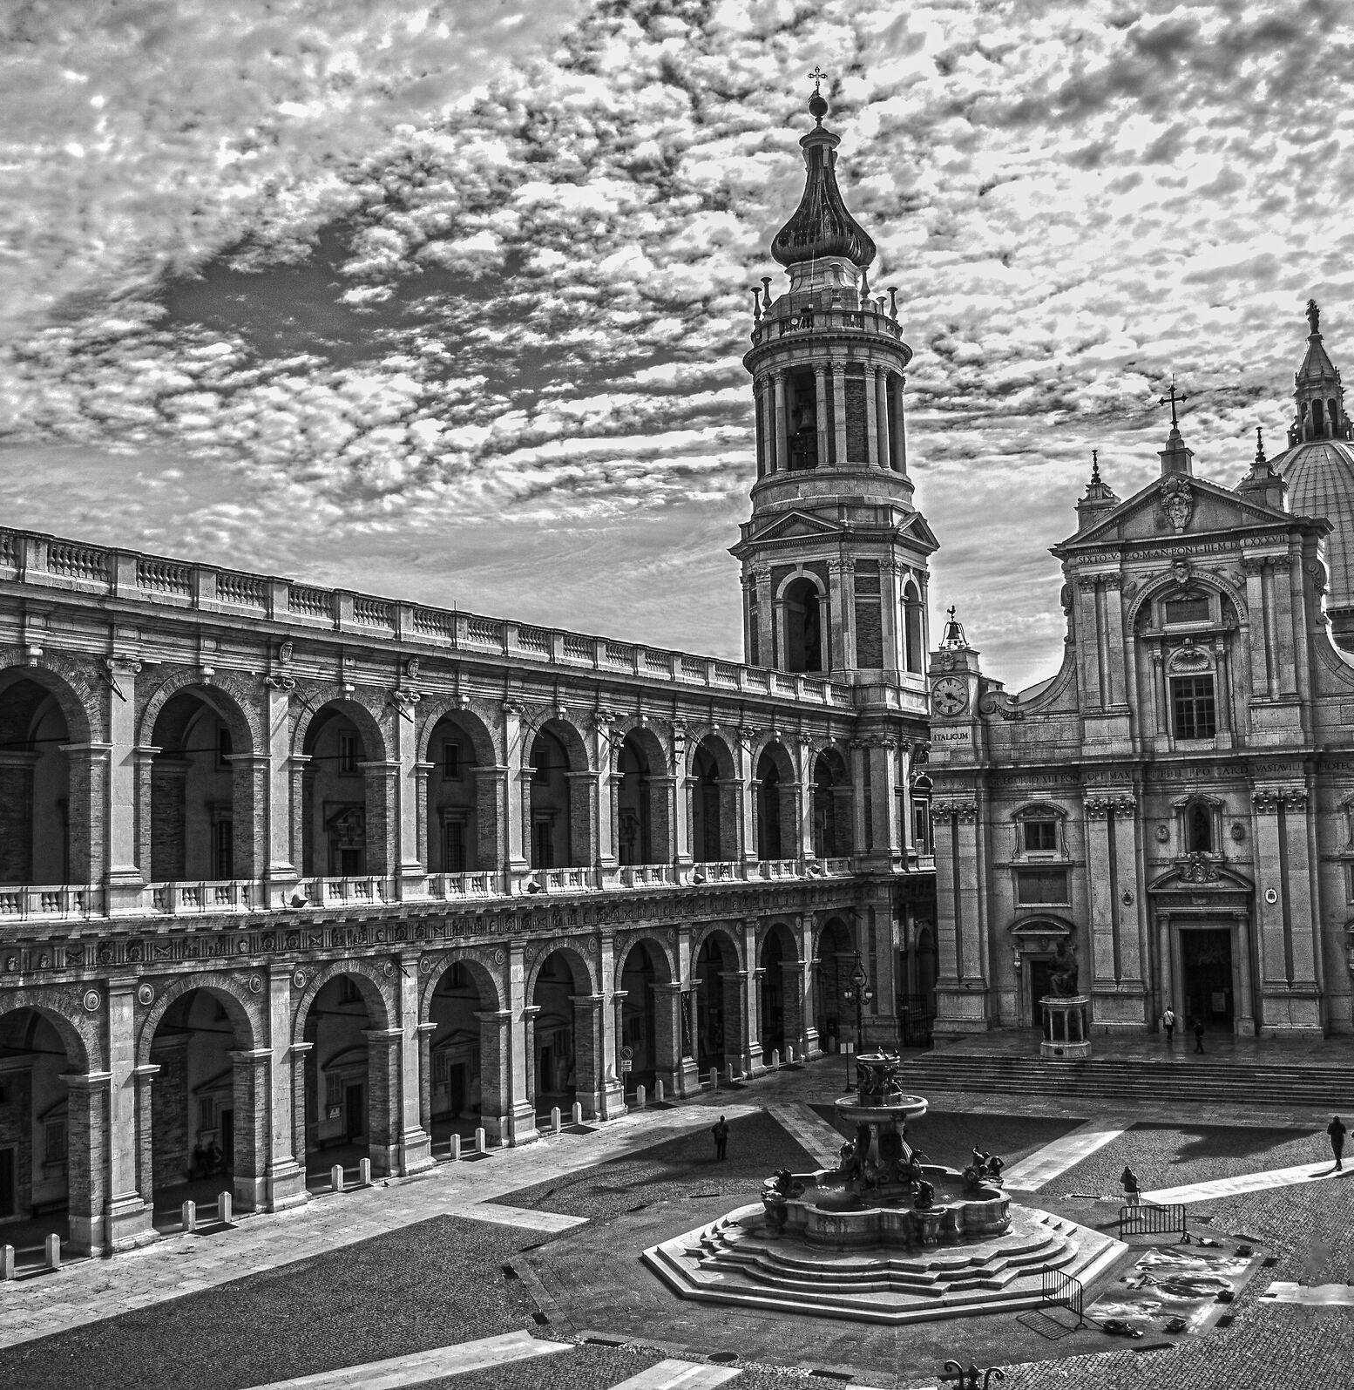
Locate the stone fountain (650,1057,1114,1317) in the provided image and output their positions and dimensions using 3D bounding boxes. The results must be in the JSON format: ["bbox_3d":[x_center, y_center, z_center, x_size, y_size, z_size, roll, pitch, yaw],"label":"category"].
[{"bbox_3d":[6.006,13.209,45.175,12.500,5.800,12.500,-5,-7,30],"label":"stone fountain"}]

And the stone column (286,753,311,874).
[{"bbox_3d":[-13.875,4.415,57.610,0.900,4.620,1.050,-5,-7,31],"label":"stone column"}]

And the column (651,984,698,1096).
[{"bbox_3d":[-0.116,16.705,76.348,1.250,5.138,1.900,-5,-7,30],"label":"column"}]

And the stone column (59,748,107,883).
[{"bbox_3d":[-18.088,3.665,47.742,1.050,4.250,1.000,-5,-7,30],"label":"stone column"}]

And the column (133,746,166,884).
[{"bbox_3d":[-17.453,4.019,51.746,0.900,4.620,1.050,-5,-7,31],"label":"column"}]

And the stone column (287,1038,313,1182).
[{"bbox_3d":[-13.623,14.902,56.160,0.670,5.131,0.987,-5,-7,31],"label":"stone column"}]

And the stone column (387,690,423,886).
[{"bbox_3d":[-10.885,3.678,62.466,0.962,7.740,1.234,-5,-7,31],"label":"stone column"}]

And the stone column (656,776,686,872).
[{"bbox_3d":[-0.332,6.385,79.534,1.000,4.650,1.100,-5,-7,31],"label":"stone column"}]

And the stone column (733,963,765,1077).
[{"bbox_3d":[3.901,17.742,85.419,1.112,6.092,1.551,-5,-7,31],"label":"stone column"}]

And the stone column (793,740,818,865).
[{"bbox_3d":[7.382,6.373,92.551,0.811,6.933,1.304,-5,-7,31],"label":"stone column"}]

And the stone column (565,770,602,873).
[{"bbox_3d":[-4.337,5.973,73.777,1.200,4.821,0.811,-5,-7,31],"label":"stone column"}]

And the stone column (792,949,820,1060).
[{"bbox_3d":[7.255,17.354,88.056,0.900,5.886,1.600,-5,-7,30],"label":"stone column"}]

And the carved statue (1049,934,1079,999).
[{"bbox_3d":[19.870,13.989,80.585,1.350,3.050,1.400,-5,-7,31],"label":"carved statue"}]

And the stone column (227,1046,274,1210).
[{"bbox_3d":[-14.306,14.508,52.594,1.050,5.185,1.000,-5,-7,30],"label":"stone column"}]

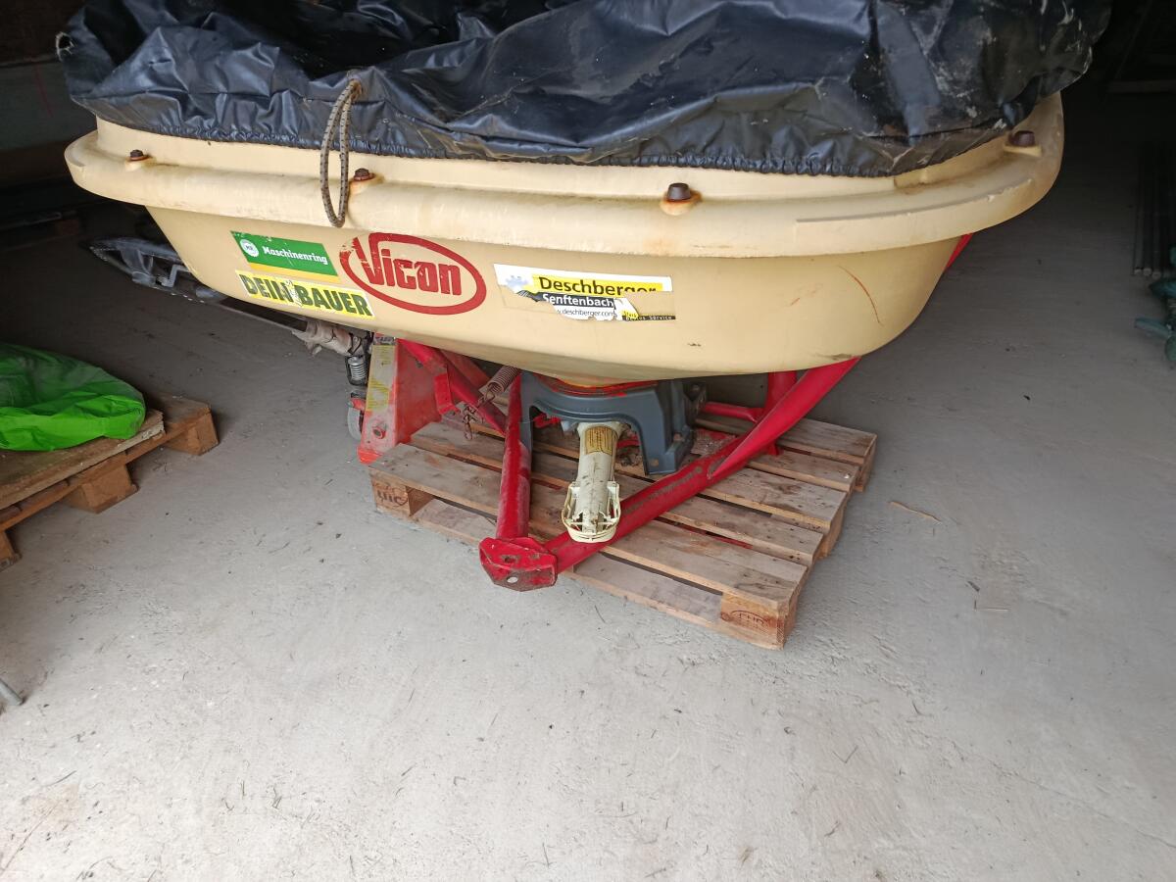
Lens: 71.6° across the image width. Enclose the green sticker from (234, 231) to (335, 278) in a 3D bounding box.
[{"bbox_3d":[-0.497,-0.305,1.335,0.203,0.065,0.006,13,50,25],"label":"green sticker"}]

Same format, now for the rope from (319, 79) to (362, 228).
[{"bbox_3d":[-0.362,-0.417,1.192,0.068,0.201,0.050,11,34,22],"label":"rope"}]

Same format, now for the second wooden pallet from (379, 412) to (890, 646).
[{"bbox_3d":[0.109,0.088,2.337,1.200,0.144,0.800,15,35,27],"label":"second wooden pallet"}]

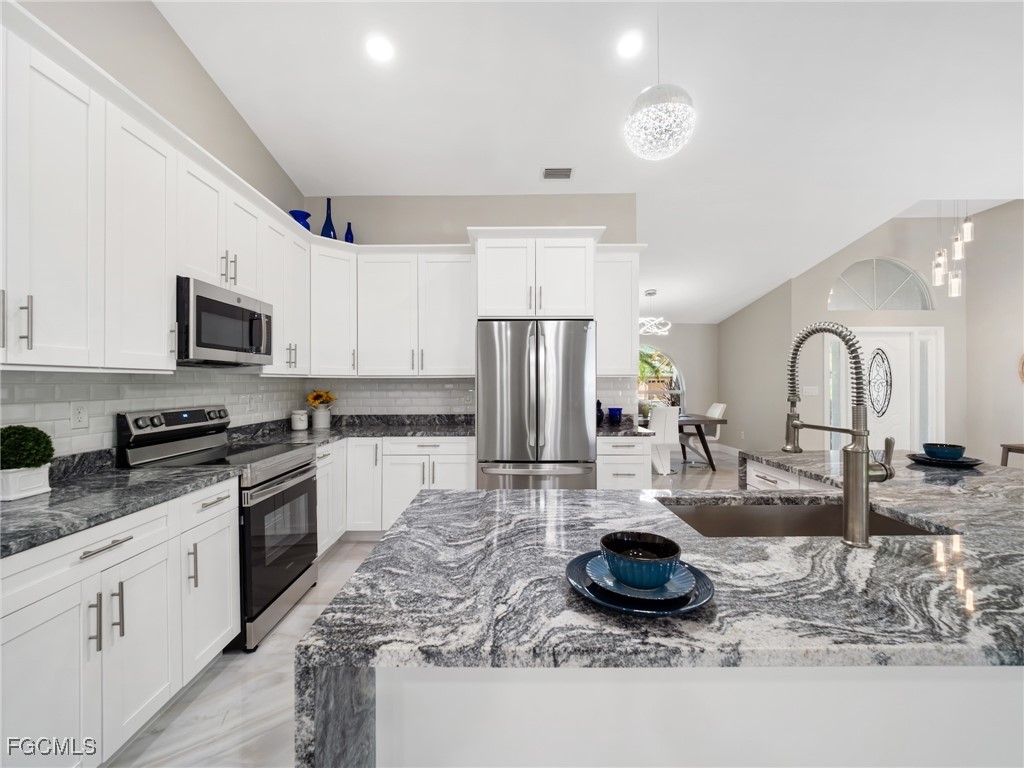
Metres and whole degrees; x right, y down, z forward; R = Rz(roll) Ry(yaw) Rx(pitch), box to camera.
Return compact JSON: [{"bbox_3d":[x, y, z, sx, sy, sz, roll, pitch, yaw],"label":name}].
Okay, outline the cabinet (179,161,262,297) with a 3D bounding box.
[{"bbox_3d":[-1.848,-0.857,2.440,0.315,0.637,0.732,0,0,-1],"label":"cabinet"}]

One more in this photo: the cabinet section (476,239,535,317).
[{"bbox_3d":[-0.045,-0.835,3.570,0.460,0.620,0.620,0,0,0],"label":"cabinet section"}]

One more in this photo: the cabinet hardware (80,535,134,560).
[{"bbox_3d":[-1.315,0.532,1.353,0.036,0.013,0.178,0,0,0],"label":"cabinet hardware"}]

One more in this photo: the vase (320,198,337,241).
[{"bbox_3d":[-1.667,-1.470,3.756,0.146,0.422,0.146,0,0,-1],"label":"vase"}]

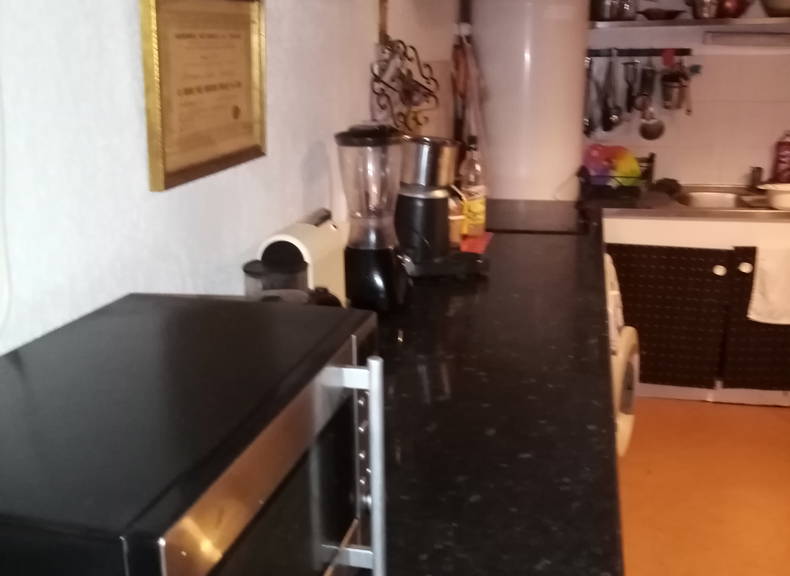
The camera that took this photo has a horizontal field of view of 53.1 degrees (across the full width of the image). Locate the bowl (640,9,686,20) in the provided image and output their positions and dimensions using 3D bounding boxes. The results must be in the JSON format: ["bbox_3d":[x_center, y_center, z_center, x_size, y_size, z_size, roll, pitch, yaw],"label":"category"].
[{"bbox_3d":[1.094,-1.119,3.237,0.190,0.050,0.190,3,16,13],"label":"bowl"}]

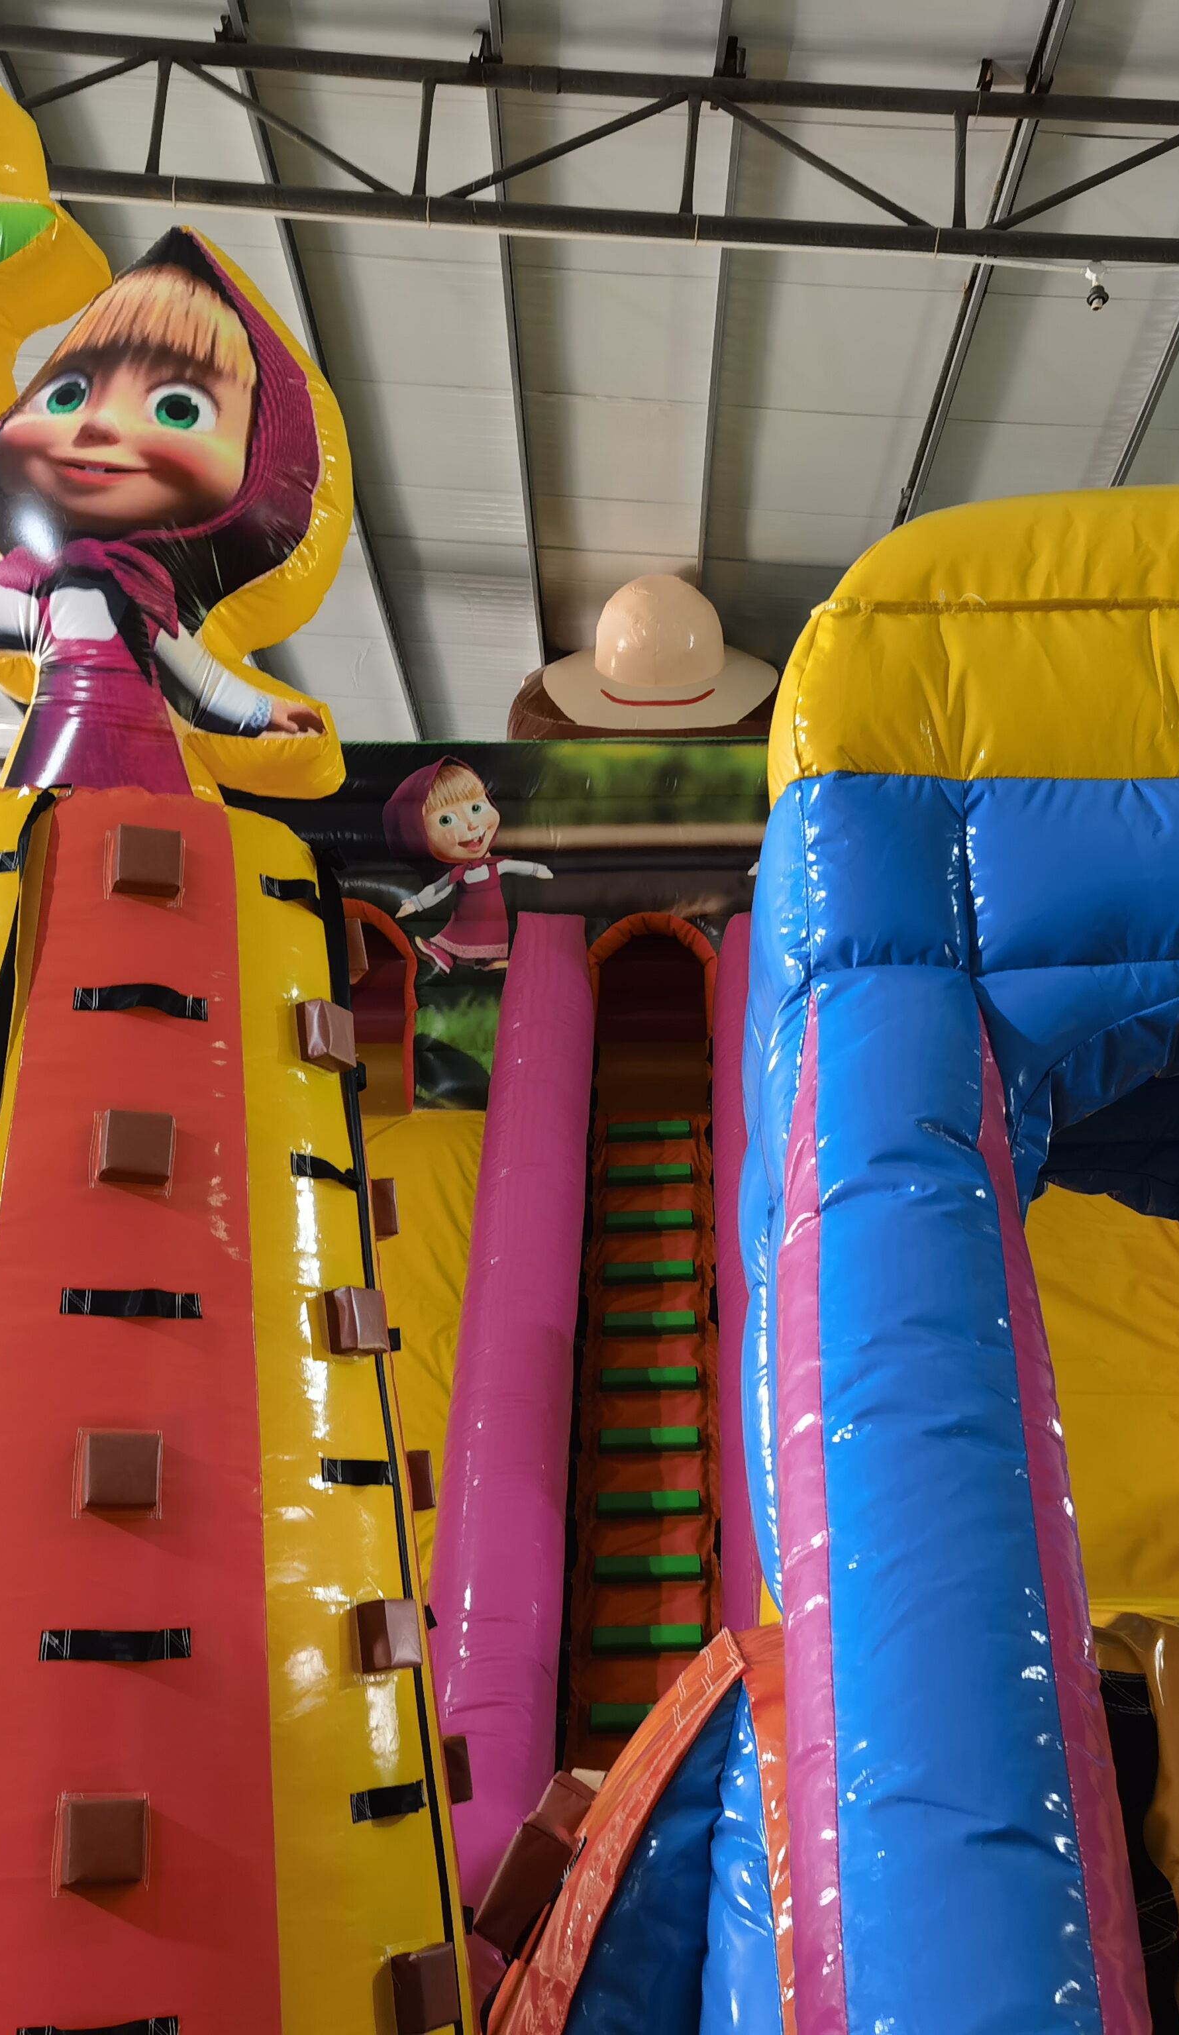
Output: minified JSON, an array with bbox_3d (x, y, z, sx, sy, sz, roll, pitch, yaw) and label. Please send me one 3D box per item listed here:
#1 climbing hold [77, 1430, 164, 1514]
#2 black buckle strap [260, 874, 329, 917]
[{"bbox_3d":[-0.876,0.851,3.958,0.145,0.145,0.085,4,-23,-17],"label":"climbing hold"},{"bbox_3d":[-0.661,-0.272,4.747,0.035,0.053,0.270,-16,-19,23],"label":"black buckle strap"}]

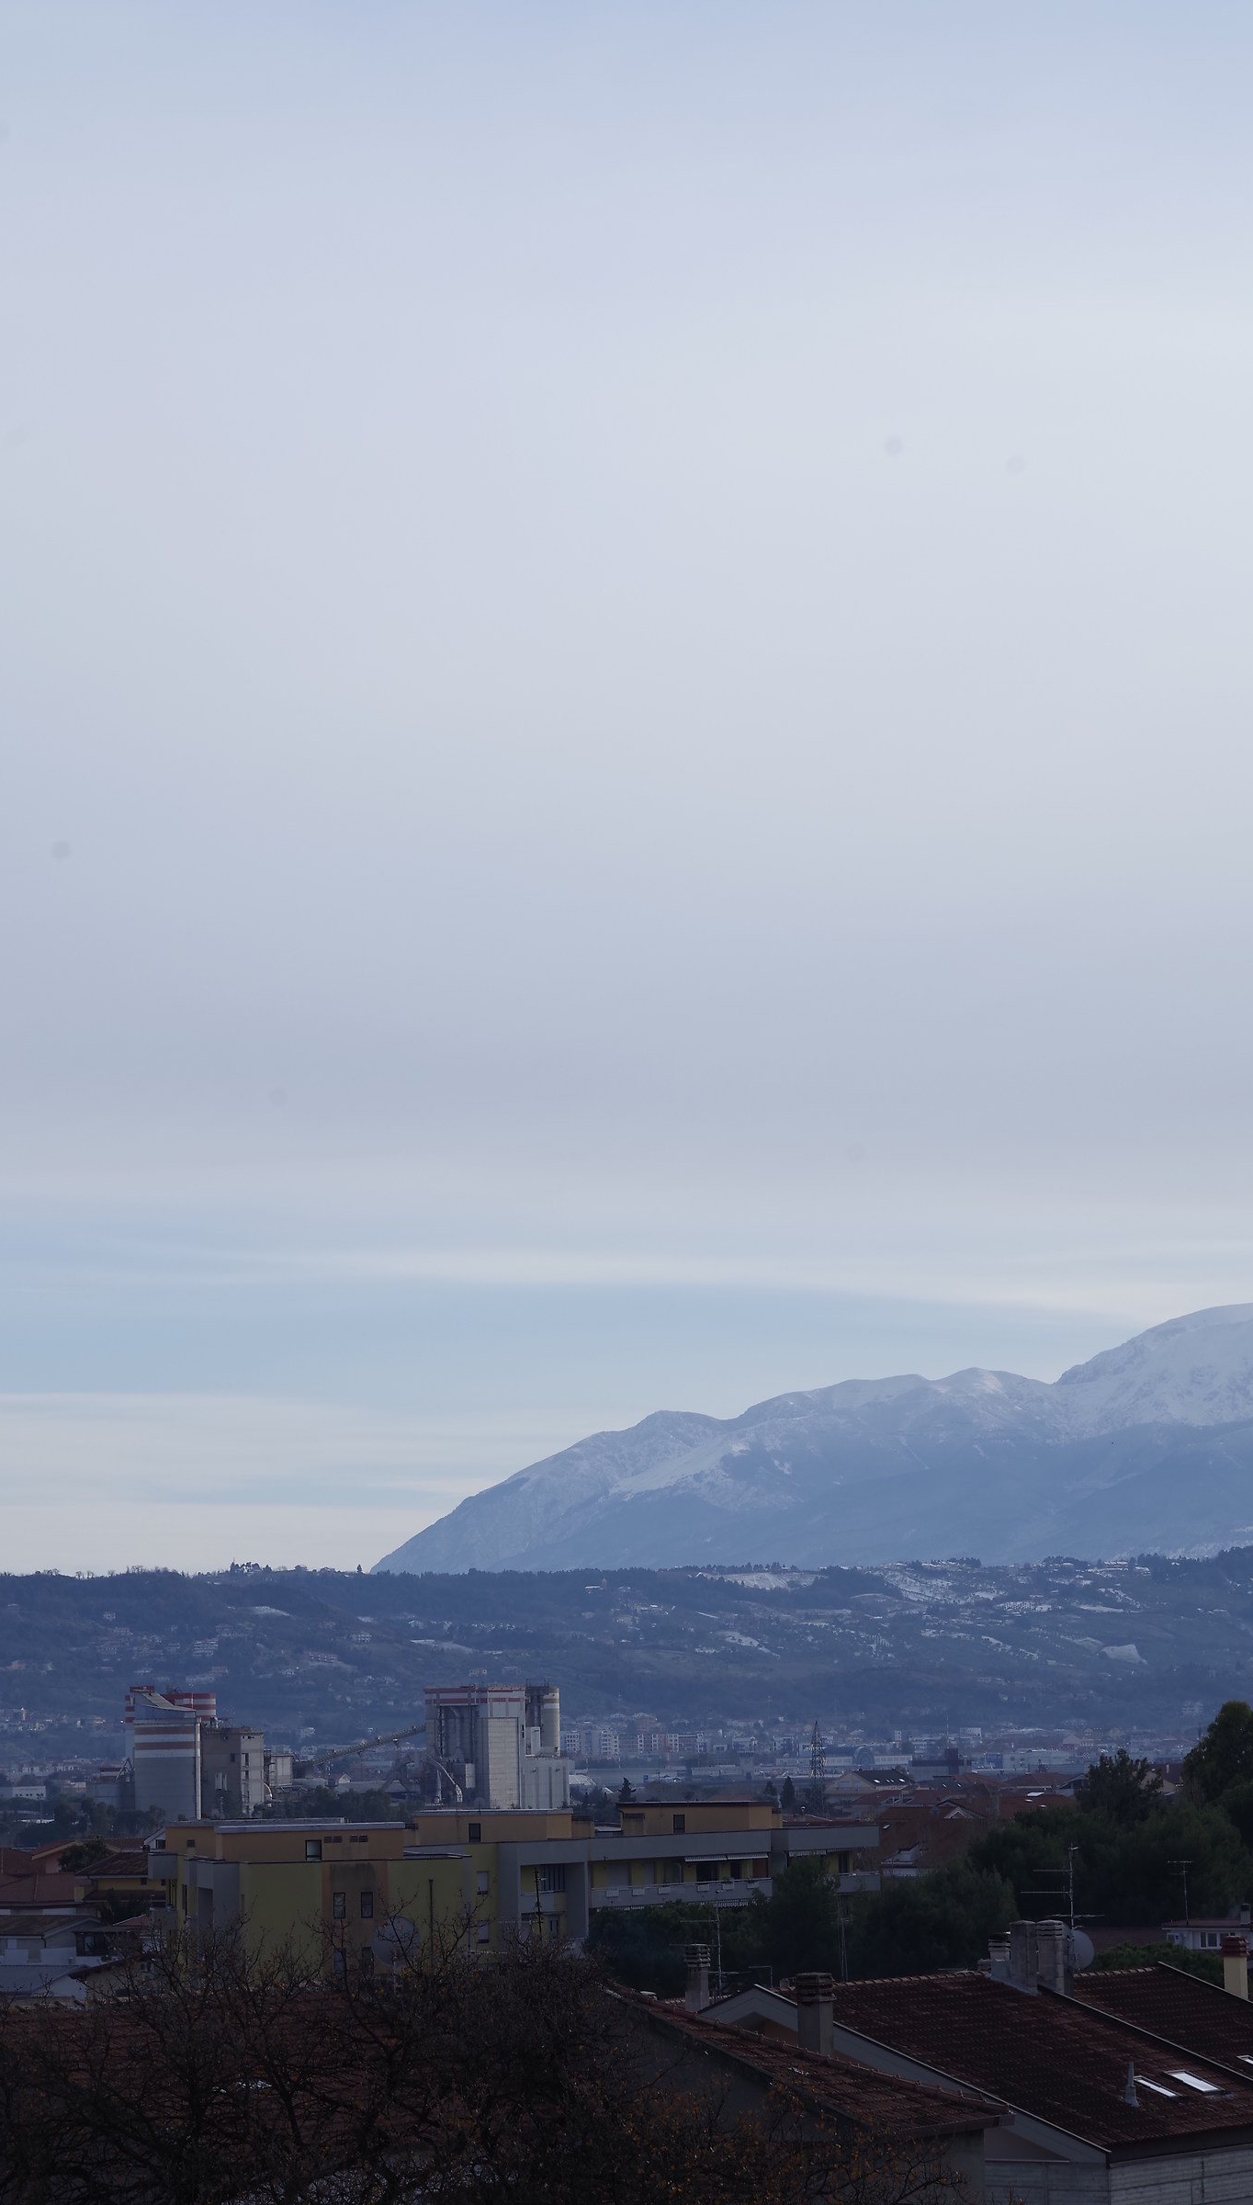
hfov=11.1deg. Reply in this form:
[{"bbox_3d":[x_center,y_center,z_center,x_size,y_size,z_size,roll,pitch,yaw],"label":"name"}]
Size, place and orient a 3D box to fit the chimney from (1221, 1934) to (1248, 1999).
[{"bbox_3d":[14.309,20.395,151.000,0.460,1.750,0.460,-4,-6,32],"label":"chimney"}]

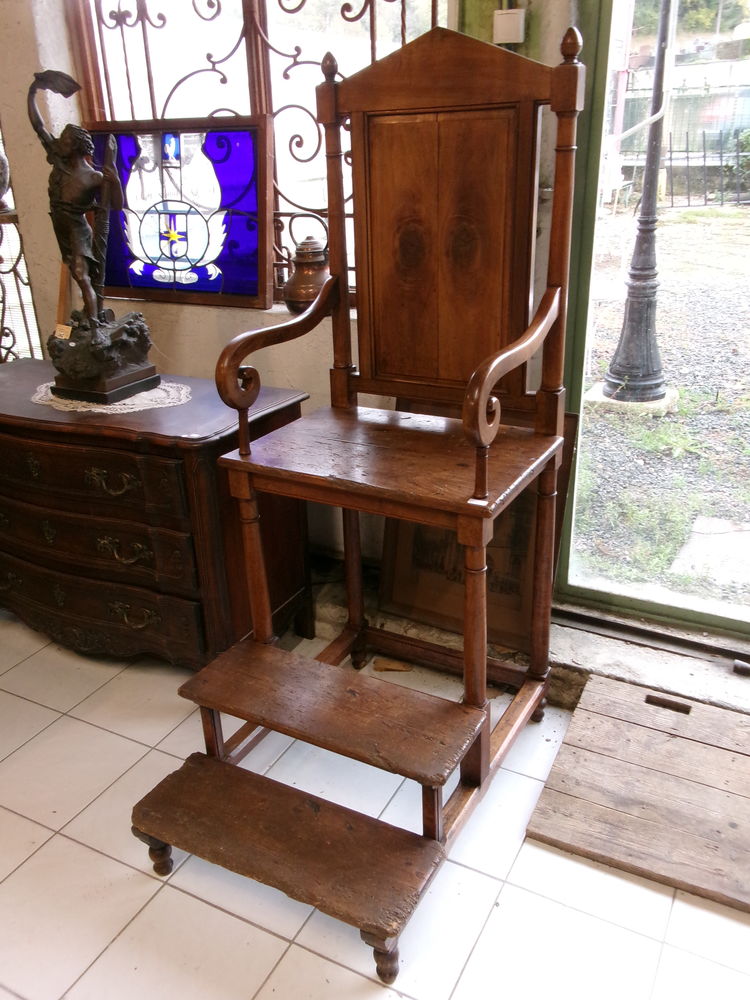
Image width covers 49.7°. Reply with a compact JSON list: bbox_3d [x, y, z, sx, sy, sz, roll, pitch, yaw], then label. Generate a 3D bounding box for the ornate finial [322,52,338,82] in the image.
[{"bbox_3d":[-0.102,-0.981,1.833,0.033,0.059,0.033,-1,23,1],"label":"ornate finial"}]

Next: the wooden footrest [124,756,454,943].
[{"bbox_3d":[-0.194,0.695,1.672,0.642,0.036,0.212,11,26,27],"label":"wooden footrest"}]

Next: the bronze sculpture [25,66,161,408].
[{"bbox_3d":[-0.830,-0.727,2.304,0.244,0.838,0.241,10,26,26],"label":"bronze sculpture"}]

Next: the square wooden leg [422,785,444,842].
[{"bbox_3d":[0.121,0.610,1.645,0.038,0.185,0.036,11,26,27],"label":"square wooden leg"}]

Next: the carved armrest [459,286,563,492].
[{"bbox_3d":[0.283,-0.220,1.641,0.035,0.346,0.446,11,27,28],"label":"carved armrest"}]

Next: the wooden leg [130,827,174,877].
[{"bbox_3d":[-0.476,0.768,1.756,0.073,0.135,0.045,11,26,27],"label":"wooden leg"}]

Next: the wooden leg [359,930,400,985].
[{"bbox_3d":[0.014,0.855,1.513,0.059,0.135,0.045,11,26,27],"label":"wooden leg"}]

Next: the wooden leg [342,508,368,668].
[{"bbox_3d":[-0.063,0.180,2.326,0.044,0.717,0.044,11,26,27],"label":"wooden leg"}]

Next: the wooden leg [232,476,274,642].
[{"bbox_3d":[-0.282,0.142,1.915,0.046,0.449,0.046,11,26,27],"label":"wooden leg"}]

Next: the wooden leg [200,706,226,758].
[{"bbox_3d":[-0.378,0.522,1.893,0.038,0.185,0.036,11,26,27],"label":"wooden leg"}]

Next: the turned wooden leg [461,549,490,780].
[{"bbox_3d":[0.208,0.358,1.687,0.046,0.600,0.046,-1,23,1],"label":"turned wooden leg"}]

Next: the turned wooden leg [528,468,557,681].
[{"bbox_3d":[0.423,0.196,2.038,0.044,0.613,0.044,11,26,27],"label":"turned wooden leg"}]

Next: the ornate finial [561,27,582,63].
[{"bbox_3d":[0.381,-0.881,1.569,0.035,0.062,0.035,11,26,27],"label":"ornate finial"}]

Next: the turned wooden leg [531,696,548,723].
[{"bbox_3d":[0.443,0.572,2.200,0.040,0.089,0.040,11,26,27],"label":"turned wooden leg"}]

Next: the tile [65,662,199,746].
[{"bbox_3d":[-0.658,0.579,2.358,0.323,0.010,0.323,10,26,26],"label":"tile"}]

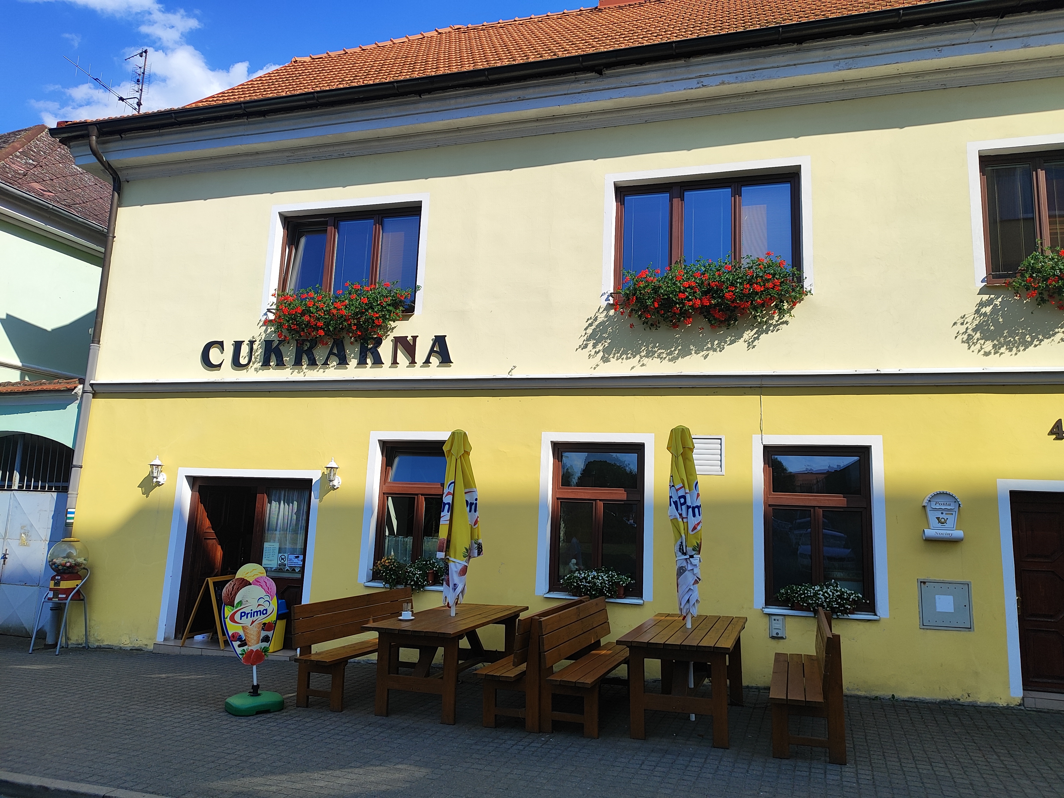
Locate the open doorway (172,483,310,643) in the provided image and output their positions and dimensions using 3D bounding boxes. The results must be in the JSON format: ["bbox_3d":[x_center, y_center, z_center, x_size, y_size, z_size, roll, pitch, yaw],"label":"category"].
[{"bbox_3d":[-3.672,2.080,9.407,1.908,2.097,0.248,0,-10,15],"label":"open doorway"}]

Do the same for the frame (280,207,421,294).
[{"bbox_3d":[-2.348,-1.754,9.620,2.084,1.408,0.100,0,-10,15],"label":"frame"}]

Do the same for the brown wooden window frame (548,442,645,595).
[{"bbox_3d":[0.737,1.322,8.197,1.058,1.649,0.100,0,-10,15],"label":"brown wooden window frame"}]

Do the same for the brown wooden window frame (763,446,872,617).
[{"bbox_3d":[2.998,1.346,7.747,1.100,1.705,0.090,0,-10,15],"label":"brown wooden window frame"}]

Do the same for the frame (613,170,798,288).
[{"bbox_3d":[1.978,-1.788,8.424,2.062,1.456,0.100,0,-10,15],"label":"frame"}]

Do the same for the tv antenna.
[{"bbox_3d":[-10.677,-8.359,18.148,1.056,1.847,2.558,0,-10,15],"label":"tv antenna"}]

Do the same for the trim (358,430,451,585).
[{"bbox_3d":[-1.372,1.277,8.637,1.254,1.790,0.150,0,-10,15],"label":"trim"}]

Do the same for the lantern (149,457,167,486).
[{"bbox_3d":[-4.943,0.943,9.713,0.230,0.394,0.250,0,-10,15],"label":"lantern"}]

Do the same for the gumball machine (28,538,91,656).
[{"bbox_3d":[-5.882,2.463,9.337,0.484,1.407,0.494,0,-10,15],"label":"gumball machine"}]

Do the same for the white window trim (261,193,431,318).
[{"bbox_3d":[-2.448,-1.853,9.737,2.329,1.599,0.140,0,-10,15],"label":"white window trim"}]

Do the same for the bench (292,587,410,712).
[{"bbox_3d":[-1.585,2.405,7.234,0.489,0.891,1.861,-4,-10,24],"label":"bench"}]

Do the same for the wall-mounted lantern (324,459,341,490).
[{"bbox_3d":[-2.442,0.917,9.029,0.189,0.378,0.219,0,-10,15],"label":"wall-mounted lantern"}]

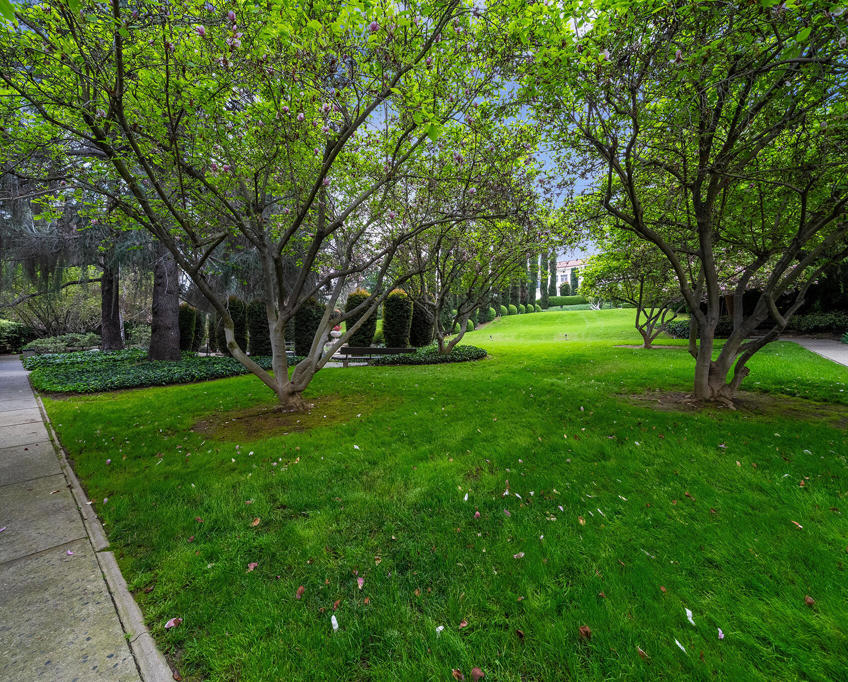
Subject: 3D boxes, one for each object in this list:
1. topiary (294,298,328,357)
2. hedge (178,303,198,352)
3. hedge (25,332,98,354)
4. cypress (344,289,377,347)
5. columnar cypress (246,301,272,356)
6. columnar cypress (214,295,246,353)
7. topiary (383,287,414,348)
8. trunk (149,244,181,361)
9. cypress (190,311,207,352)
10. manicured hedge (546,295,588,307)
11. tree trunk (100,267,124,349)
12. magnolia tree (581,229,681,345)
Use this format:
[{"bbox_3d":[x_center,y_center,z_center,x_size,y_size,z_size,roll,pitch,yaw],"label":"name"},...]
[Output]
[{"bbox_3d":[-5.655,-0.673,17.000,1.500,2.900,1.500,0,0,0],"label":"topiary"},{"bbox_3d":[-13.631,-0.743,19.500,1.450,2.900,1.450,0,0,0],"label":"hedge"},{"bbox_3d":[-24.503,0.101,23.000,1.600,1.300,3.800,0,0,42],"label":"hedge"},{"bbox_3d":[-3.536,-1.114,19.000,1.720,3.600,1.720,0,0,-11],"label":"cypress"},{"bbox_3d":[-8.695,-0.720,18.200,1.450,2.900,1.450,0,0,0],"label":"columnar cypress"},{"bbox_3d":[-12.477,-0.999,22.000,1.750,3.650,1.750,0,0,-30],"label":"columnar cypress"},{"bbox_3d":[-1.476,-1.114,19.000,1.680,3.600,1.680,0,0,-4],"label":"topiary"},{"bbox_3d":[-11.834,-1.749,15.500,1.100,5.400,1.100,0,0,0],"label":"trunk"},{"bbox_3d":[-18.175,-0.766,27.500,1.300,3.400,1.300,0,0,-33],"label":"cypress"},{"bbox_3d":[19.212,-5.460,46.000,6.500,1.500,1.400,0,0,17],"label":"manicured hedge"},{"bbox_3d":[-19.597,-2.111,21.500,0.950,5.500,0.950,0,0,-42],"label":"tree trunk"},{"bbox_3d":[10.787,-2.666,17.000,6.200,6.100,6.000,0,0,0],"label":"magnolia tree"}]

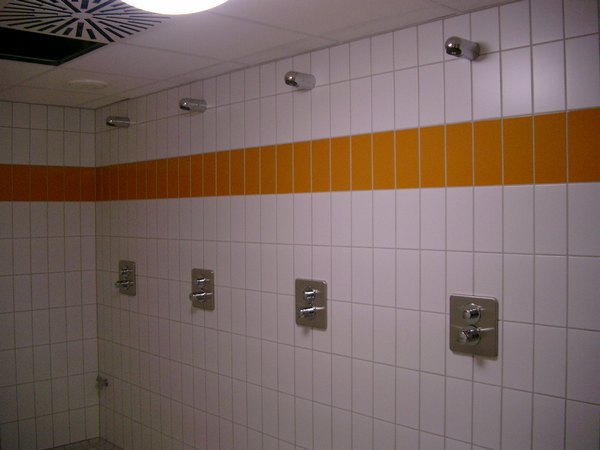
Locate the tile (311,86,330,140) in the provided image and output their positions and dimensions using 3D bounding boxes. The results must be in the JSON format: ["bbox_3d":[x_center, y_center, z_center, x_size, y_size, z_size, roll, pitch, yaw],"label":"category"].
[{"bbox_3d":[0.096,-0.515,2.945,0.010,0.242,0.118,-1,1,-44],"label":"tile"}]

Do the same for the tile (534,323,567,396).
[{"bbox_3d":[0.860,0.467,2.202,0.010,0.244,0.120,-1,1,-44],"label":"tile"}]

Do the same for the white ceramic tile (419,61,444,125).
[{"bbox_3d":[0.522,-0.509,2.524,0.118,0.242,0.009,1,1,45],"label":"white ceramic tile"}]

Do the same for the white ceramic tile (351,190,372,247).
[{"bbox_3d":[0.273,-0.024,2.789,0.010,0.244,0.120,-1,1,-44],"label":"white ceramic tile"}]

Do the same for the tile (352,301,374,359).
[{"bbox_3d":[0.271,0.459,2.758,0.010,0.240,0.118,-1,1,-44],"label":"tile"}]

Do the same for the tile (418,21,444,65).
[{"bbox_3d":[0.510,-0.704,2.484,0.010,0.165,0.118,-1,1,-44],"label":"tile"}]

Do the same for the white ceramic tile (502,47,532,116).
[{"bbox_3d":[0.771,-0.504,2.270,0.010,0.244,0.120,-1,1,-44],"label":"white ceramic tile"}]

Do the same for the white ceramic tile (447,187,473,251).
[{"bbox_3d":[0.606,-0.020,2.428,0.010,0.242,0.118,-1,1,-44],"label":"white ceramic tile"}]

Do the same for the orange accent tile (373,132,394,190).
[{"bbox_3d":[0.358,-0.272,2.723,0.118,0.243,0.010,1,1,45],"label":"orange accent tile"}]

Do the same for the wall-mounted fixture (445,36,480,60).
[{"bbox_3d":[0.579,-0.632,2.295,0.157,0.065,0.065,-1,1,-44],"label":"wall-mounted fixture"}]

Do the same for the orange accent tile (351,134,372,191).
[{"bbox_3d":[0.278,-0.279,2.862,0.010,0.248,0.123,-1,1,-45],"label":"orange accent tile"}]

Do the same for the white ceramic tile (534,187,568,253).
[{"bbox_3d":[0.844,-0.019,2.153,0.010,0.240,0.118,-1,1,-44],"label":"white ceramic tile"}]

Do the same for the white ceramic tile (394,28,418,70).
[{"bbox_3d":[0.447,-0.738,2.681,0.010,0.173,0.123,-1,1,-45],"label":"white ceramic tile"}]

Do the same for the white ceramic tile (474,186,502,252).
[{"bbox_3d":[0.688,-0.019,2.341,0.010,0.242,0.118,-1,1,-44],"label":"white ceramic tile"}]

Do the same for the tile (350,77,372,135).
[{"bbox_3d":[0.269,-0.514,2.781,0.010,0.244,0.120,-1,1,-44],"label":"tile"}]

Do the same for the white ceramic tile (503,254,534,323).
[{"bbox_3d":[0.780,0.226,2.280,0.010,0.244,0.120,-1,1,-44],"label":"white ceramic tile"}]

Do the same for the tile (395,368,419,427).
[{"bbox_3d":[0.455,0.727,2.701,0.010,0.248,0.123,-1,1,-45],"label":"tile"}]

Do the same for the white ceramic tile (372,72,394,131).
[{"bbox_3d":[0.354,-0.513,2.696,0.010,0.244,0.120,-1,1,-44],"label":"white ceramic tile"}]

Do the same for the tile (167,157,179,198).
[{"bbox_3d":[-0.748,-0.278,3.818,0.010,0.244,0.120,-1,1,-44],"label":"tile"}]

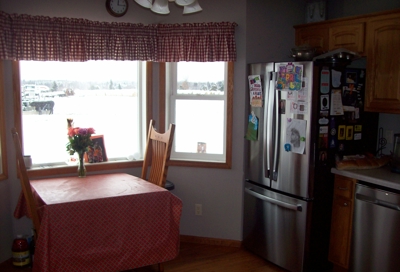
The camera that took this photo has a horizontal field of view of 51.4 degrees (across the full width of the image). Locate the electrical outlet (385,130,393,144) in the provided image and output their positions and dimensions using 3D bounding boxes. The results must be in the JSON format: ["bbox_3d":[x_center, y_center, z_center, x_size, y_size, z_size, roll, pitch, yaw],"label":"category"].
[{"bbox_3d":[1.659,0.010,3.650,0.010,0.115,0.070,-4,9,-32],"label":"electrical outlet"}]

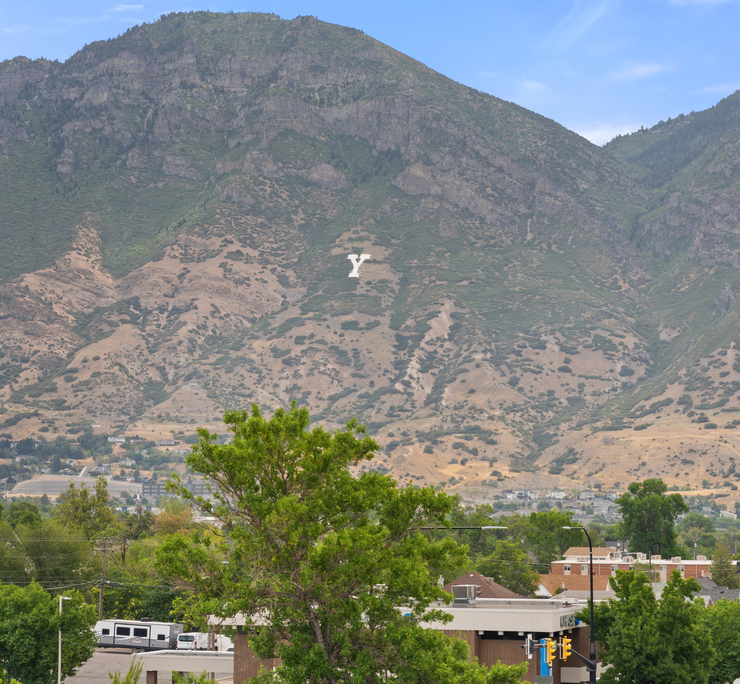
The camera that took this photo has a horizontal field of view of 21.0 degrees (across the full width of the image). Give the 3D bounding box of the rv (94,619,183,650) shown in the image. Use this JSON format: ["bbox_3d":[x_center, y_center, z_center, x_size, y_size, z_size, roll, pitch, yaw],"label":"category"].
[{"bbox_3d":[-23.200,29.290,198.790,9.400,3.300,2.550,-3,-6,29],"label":"rv"}]

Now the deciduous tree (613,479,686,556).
[{"bbox_3d":[55.710,37.990,394.280,14.500,21.000,14.000,-2,-6,20],"label":"deciduous tree"}]

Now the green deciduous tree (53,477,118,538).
[{"bbox_3d":[-43.616,30.488,303.490,10.000,19.190,10.000,0,-5,0],"label":"green deciduous tree"}]

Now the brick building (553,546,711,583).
[{"bbox_3d":[48.700,40.029,349.824,30.000,7.900,14.000,-2,-5,20],"label":"brick building"}]

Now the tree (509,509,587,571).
[{"bbox_3d":[34.376,39.515,383.002,14.000,14.770,14.000,0,-5,0],"label":"tree"}]

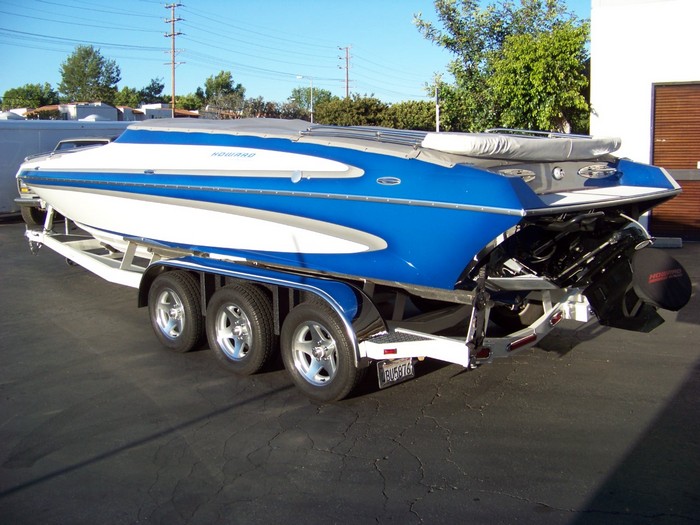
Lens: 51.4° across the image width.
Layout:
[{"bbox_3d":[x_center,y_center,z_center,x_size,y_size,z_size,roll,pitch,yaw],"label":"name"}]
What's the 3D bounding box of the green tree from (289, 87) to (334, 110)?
[{"bbox_3d":[-3.875,-14.022,73.697,4.900,7.301,4.900,-1,9,-3],"label":"green tree"}]

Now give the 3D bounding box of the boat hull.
[{"bbox_3d":[-1.521,-0.708,7.255,8.540,1.438,2.384,8,13,43],"label":"boat hull"}]

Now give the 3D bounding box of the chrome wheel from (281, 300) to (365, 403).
[{"bbox_3d":[-0.157,0.568,4.709,0.650,0.650,0.210,8,12,43],"label":"chrome wheel"}]

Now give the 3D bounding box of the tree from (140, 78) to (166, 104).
[{"bbox_3d":[-19.642,-14.338,73.616,3.300,8.308,3.300,-3,10,-14],"label":"tree"}]

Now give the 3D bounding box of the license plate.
[{"bbox_3d":[0.289,0.662,4.430,0.015,0.160,0.310,-1,6,44],"label":"license plate"}]

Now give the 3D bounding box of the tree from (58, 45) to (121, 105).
[{"bbox_3d":[-30.411,-18.692,86.126,7.600,13.726,7.600,0,9,0],"label":"tree"}]

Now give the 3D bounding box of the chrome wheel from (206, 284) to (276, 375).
[{"bbox_3d":[-0.756,0.482,5.274,0.650,0.650,0.210,8,12,43],"label":"chrome wheel"}]

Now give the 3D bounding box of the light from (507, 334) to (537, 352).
[{"bbox_3d":[0.985,0.464,4.170,0.034,0.057,0.295,8,13,43],"label":"light"}]

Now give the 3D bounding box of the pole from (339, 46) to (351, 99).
[{"bbox_3d":[-0.576,-28.362,129.166,2.700,19.271,0.400,4,10,26],"label":"pole"}]

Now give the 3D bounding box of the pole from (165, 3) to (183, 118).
[{"bbox_3d":[-21.112,-21.724,88.693,2.700,18.849,0.400,4,10,26],"label":"pole"}]

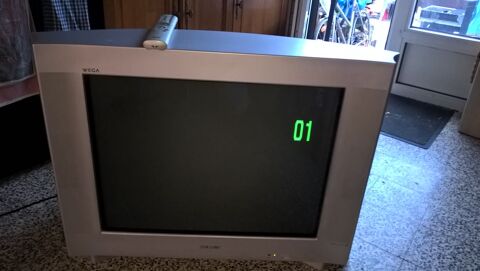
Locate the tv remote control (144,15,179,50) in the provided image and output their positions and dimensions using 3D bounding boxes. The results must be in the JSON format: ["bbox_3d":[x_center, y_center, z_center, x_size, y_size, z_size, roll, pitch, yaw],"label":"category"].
[{"bbox_3d":[-0.174,-0.236,0.863,0.047,0.020,0.222,2,29,-4],"label":"tv remote control"}]

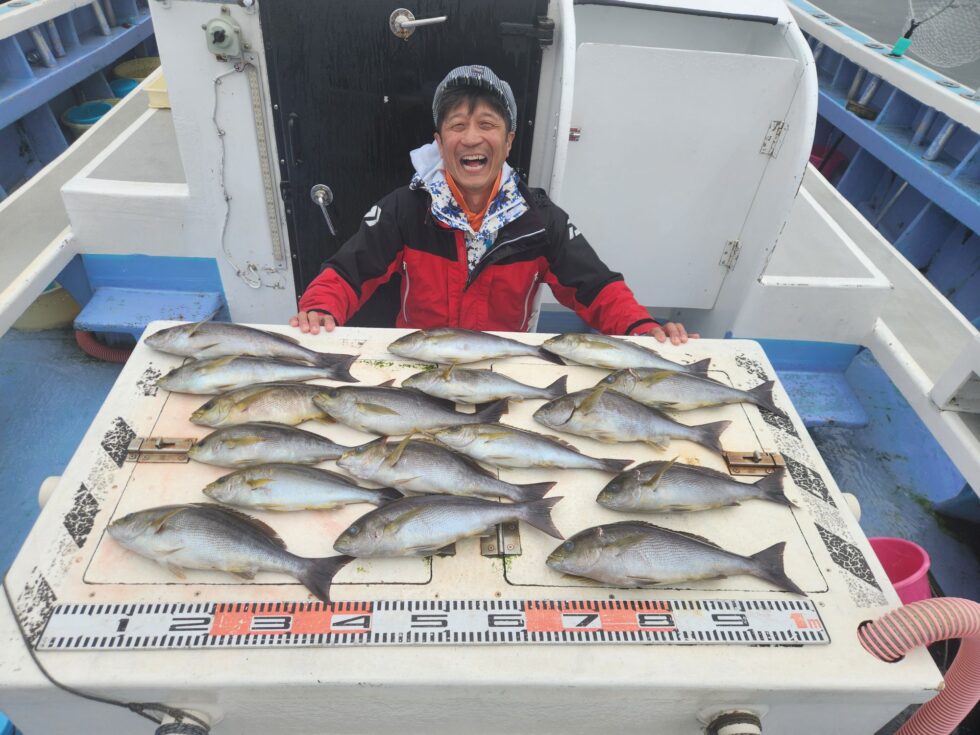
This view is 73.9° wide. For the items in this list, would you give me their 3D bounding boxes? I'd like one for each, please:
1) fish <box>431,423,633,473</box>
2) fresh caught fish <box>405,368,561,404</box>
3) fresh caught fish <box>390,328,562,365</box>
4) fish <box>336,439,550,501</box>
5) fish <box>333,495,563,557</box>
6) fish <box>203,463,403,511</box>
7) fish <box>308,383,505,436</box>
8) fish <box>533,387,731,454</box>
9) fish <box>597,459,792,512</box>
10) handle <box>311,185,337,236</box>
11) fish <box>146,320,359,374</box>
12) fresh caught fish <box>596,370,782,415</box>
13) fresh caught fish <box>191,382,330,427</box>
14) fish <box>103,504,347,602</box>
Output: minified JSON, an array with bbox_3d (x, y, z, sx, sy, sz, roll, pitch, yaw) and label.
[{"bbox_3d":[0.071,0.134,1.049,0.335,0.049,0.080,7,41,2],"label":"fish"},{"bbox_3d":[-0.003,0.033,1.147,0.302,0.040,0.080,-1,42,-7],"label":"fresh caught fish"},{"bbox_3d":[-0.024,-0.041,1.236,0.338,0.050,0.088,0,41,-6],"label":"fresh caught fish"},{"bbox_3d":[-0.064,0.157,1.006,0.342,0.050,0.098,6,41,1],"label":"fish"},{"bbox_3d":[-0.048,0.220,0.937,0.347,0.050,0.097,-6,42,-12],"label":"fish"},{"bbox_3d":[-0.273,0.179,0.965,0.291,0.043,0.078,3,41,-3],"label":"fish"},{"bbox_3d":[-0.134,0.073,1.095,0.334,0.049,0.101,2,41,-3],"label":"fish"},{"bbox_3d":[0.250,0.086,1.121,0.356,0.051,0.114,5,41,-1],"label":"fish"},{"bbox_3d":[0.319,0.181,1.004,0.326,0.048,0.095,-3,42,-9],"label":"fish"},{"bbox_3d":[-0.473,-0.442,1.838,0.062,0.139,0.045,1,41,-4],"label":"handle"},{"bbox_3d":[-0.430,-0.041,1.185,0.386,0.045,0.093,5,41,0],"label":"fish"},{"bbox_3d":[0.367,0.040,1.185,0.354,0.053,0.095,1,41,-5],"label":"fresh caught fish"},{"bbox_3d":[-0.323,0.051,1.093,0.337,0.041,0.080,-9,43,-15],"label":"fresh caught fish"},{"bbox_3d":[-0.352,0.235,0.872,0.337,0.053,0.102,9,41,5],"label":"fish"}]

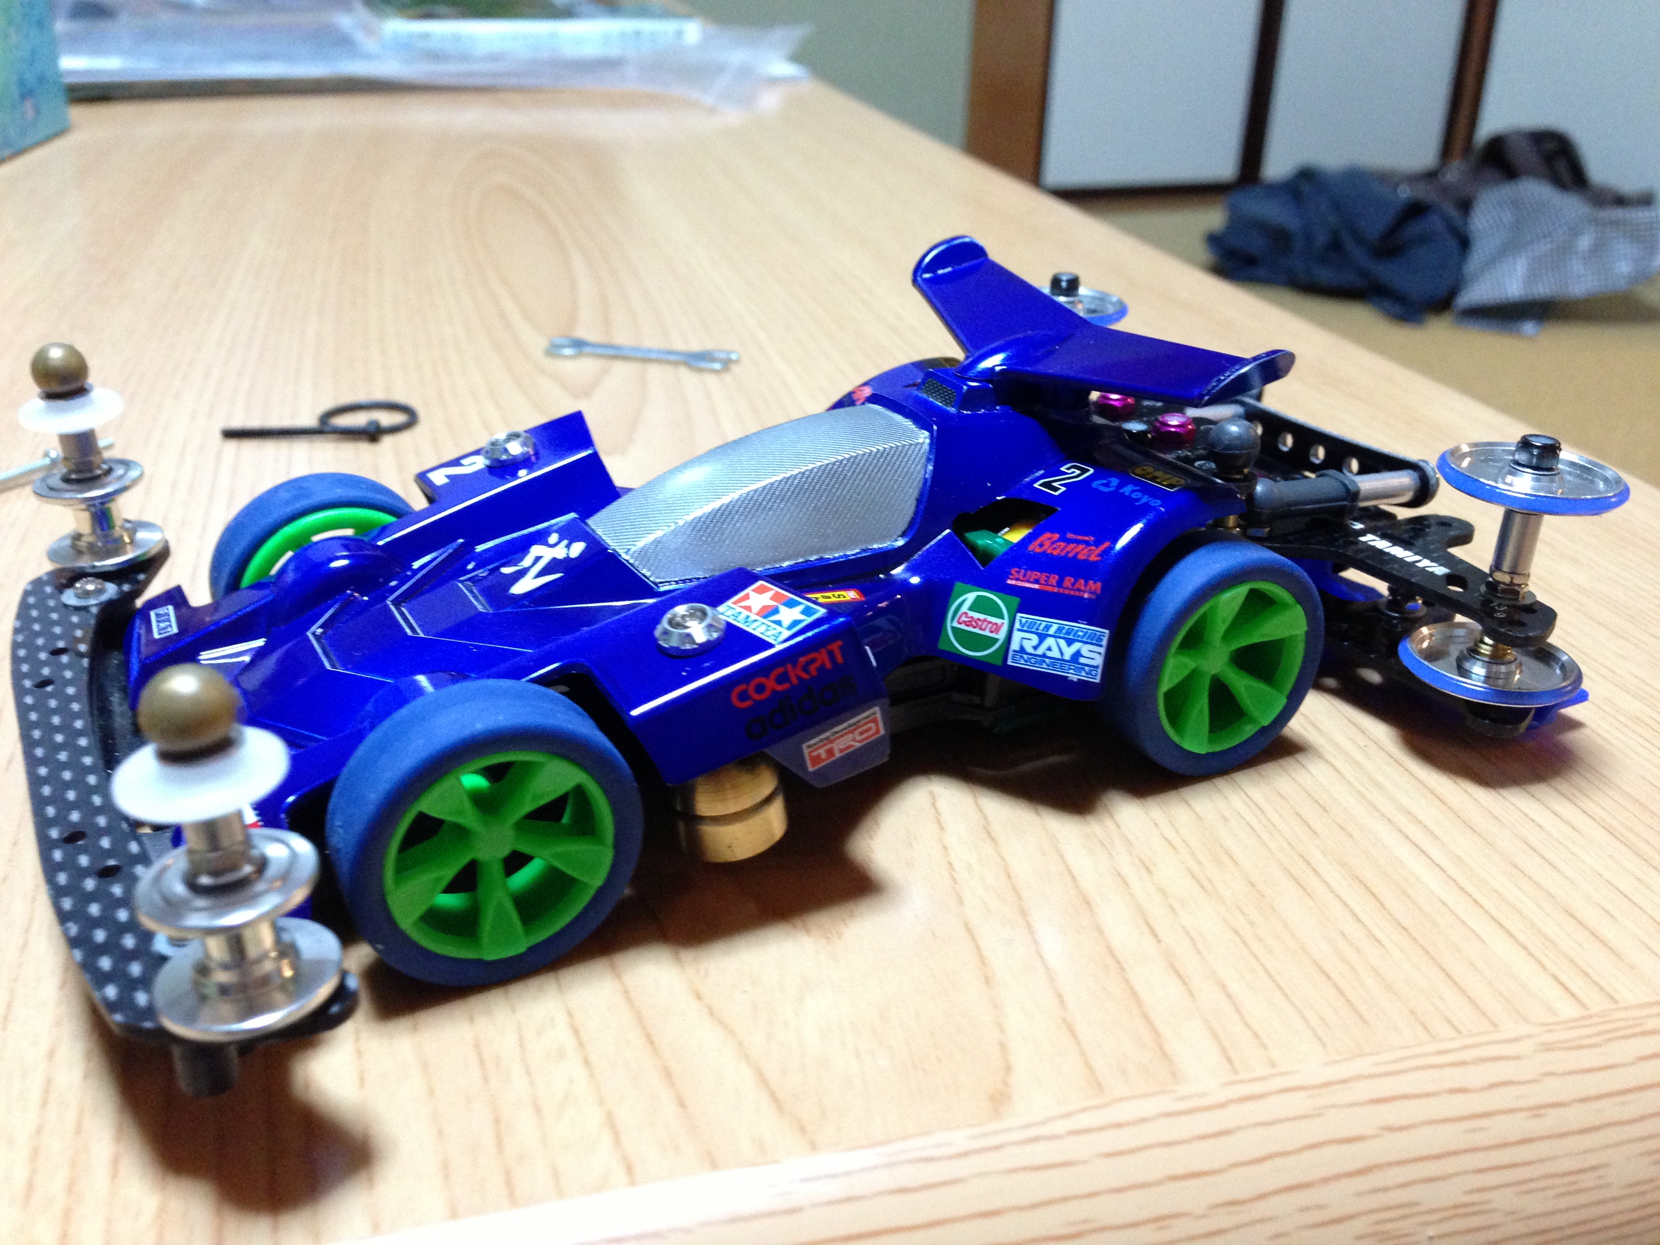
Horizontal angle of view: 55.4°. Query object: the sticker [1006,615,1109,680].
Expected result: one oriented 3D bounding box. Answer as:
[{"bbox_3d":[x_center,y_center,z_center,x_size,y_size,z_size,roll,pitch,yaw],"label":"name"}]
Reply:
[{"bbox_3d":[0.024,0.003,0.167,0.010,0.006,0.001,11,3,4],"label":"sticker"}]

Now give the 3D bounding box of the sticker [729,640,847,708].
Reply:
[{"bbox_3d":[-0.004,0.005,0.142,0.011,0.003,0.001,-23,31,-18],"label":"sticker"}]

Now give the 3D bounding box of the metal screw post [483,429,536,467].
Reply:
[{"bbox_3d":[-0.039,-0.021,0.189,0.006,0.003,0.006,-25,29,-20],"label":"metal screw post"}]

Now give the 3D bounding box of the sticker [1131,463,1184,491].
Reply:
[{"bbox_3d":[0.035,-0.016,0.169,0.003,0.001,0.006,-35,43,-28],"label":"sticker"}]

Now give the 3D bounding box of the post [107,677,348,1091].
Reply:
[{"bbox_3d":[-0.043,0.019,0.110,0.014,0.035,0.013,-15,27,-25],"label":"post"}]

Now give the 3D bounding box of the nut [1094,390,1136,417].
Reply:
[{"bbox_3d":[0.036,-0.028,0.202,0.005,0.003,0.005,-12,27,-26],"label":"nut"}]

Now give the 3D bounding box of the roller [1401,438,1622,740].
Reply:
[{"bbox_3d":[0.075,-0.004,0.175,0.019,0.035,0.019,-10,27,-27],"label":"roller"}]

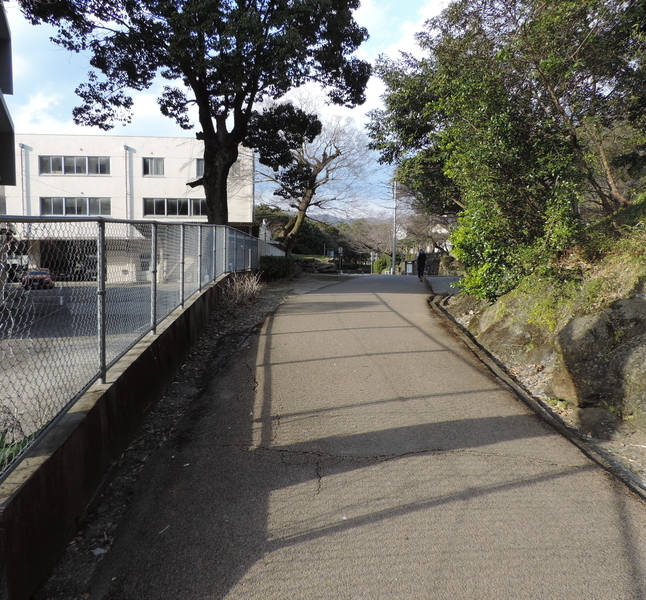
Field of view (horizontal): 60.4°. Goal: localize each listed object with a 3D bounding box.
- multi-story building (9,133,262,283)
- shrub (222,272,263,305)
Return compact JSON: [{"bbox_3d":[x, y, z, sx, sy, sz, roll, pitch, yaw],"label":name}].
[{"bbox_3d":[-15.720,-7.567,48.967,19.239,11.482,11.000,0,5,-6],"label":"multi-story building"},{"bbox_3d":[-1.858,-0.277,12.800,0.950,0.680,0.850,1,5,0],"label":"shrub"}]

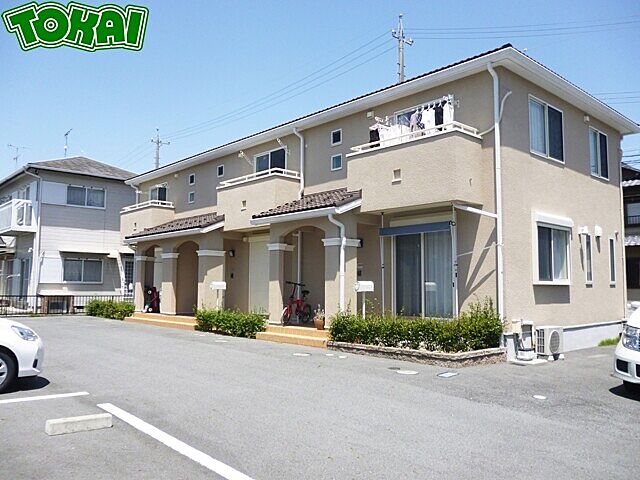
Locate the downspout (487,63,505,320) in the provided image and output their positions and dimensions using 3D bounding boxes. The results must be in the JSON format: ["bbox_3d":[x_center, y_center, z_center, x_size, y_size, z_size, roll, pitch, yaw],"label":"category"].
[{"bbox_3d":[3.342,-0.669,9.835,0.400,5.450,0.100,4,-6,-42],"label":"downspout"}]

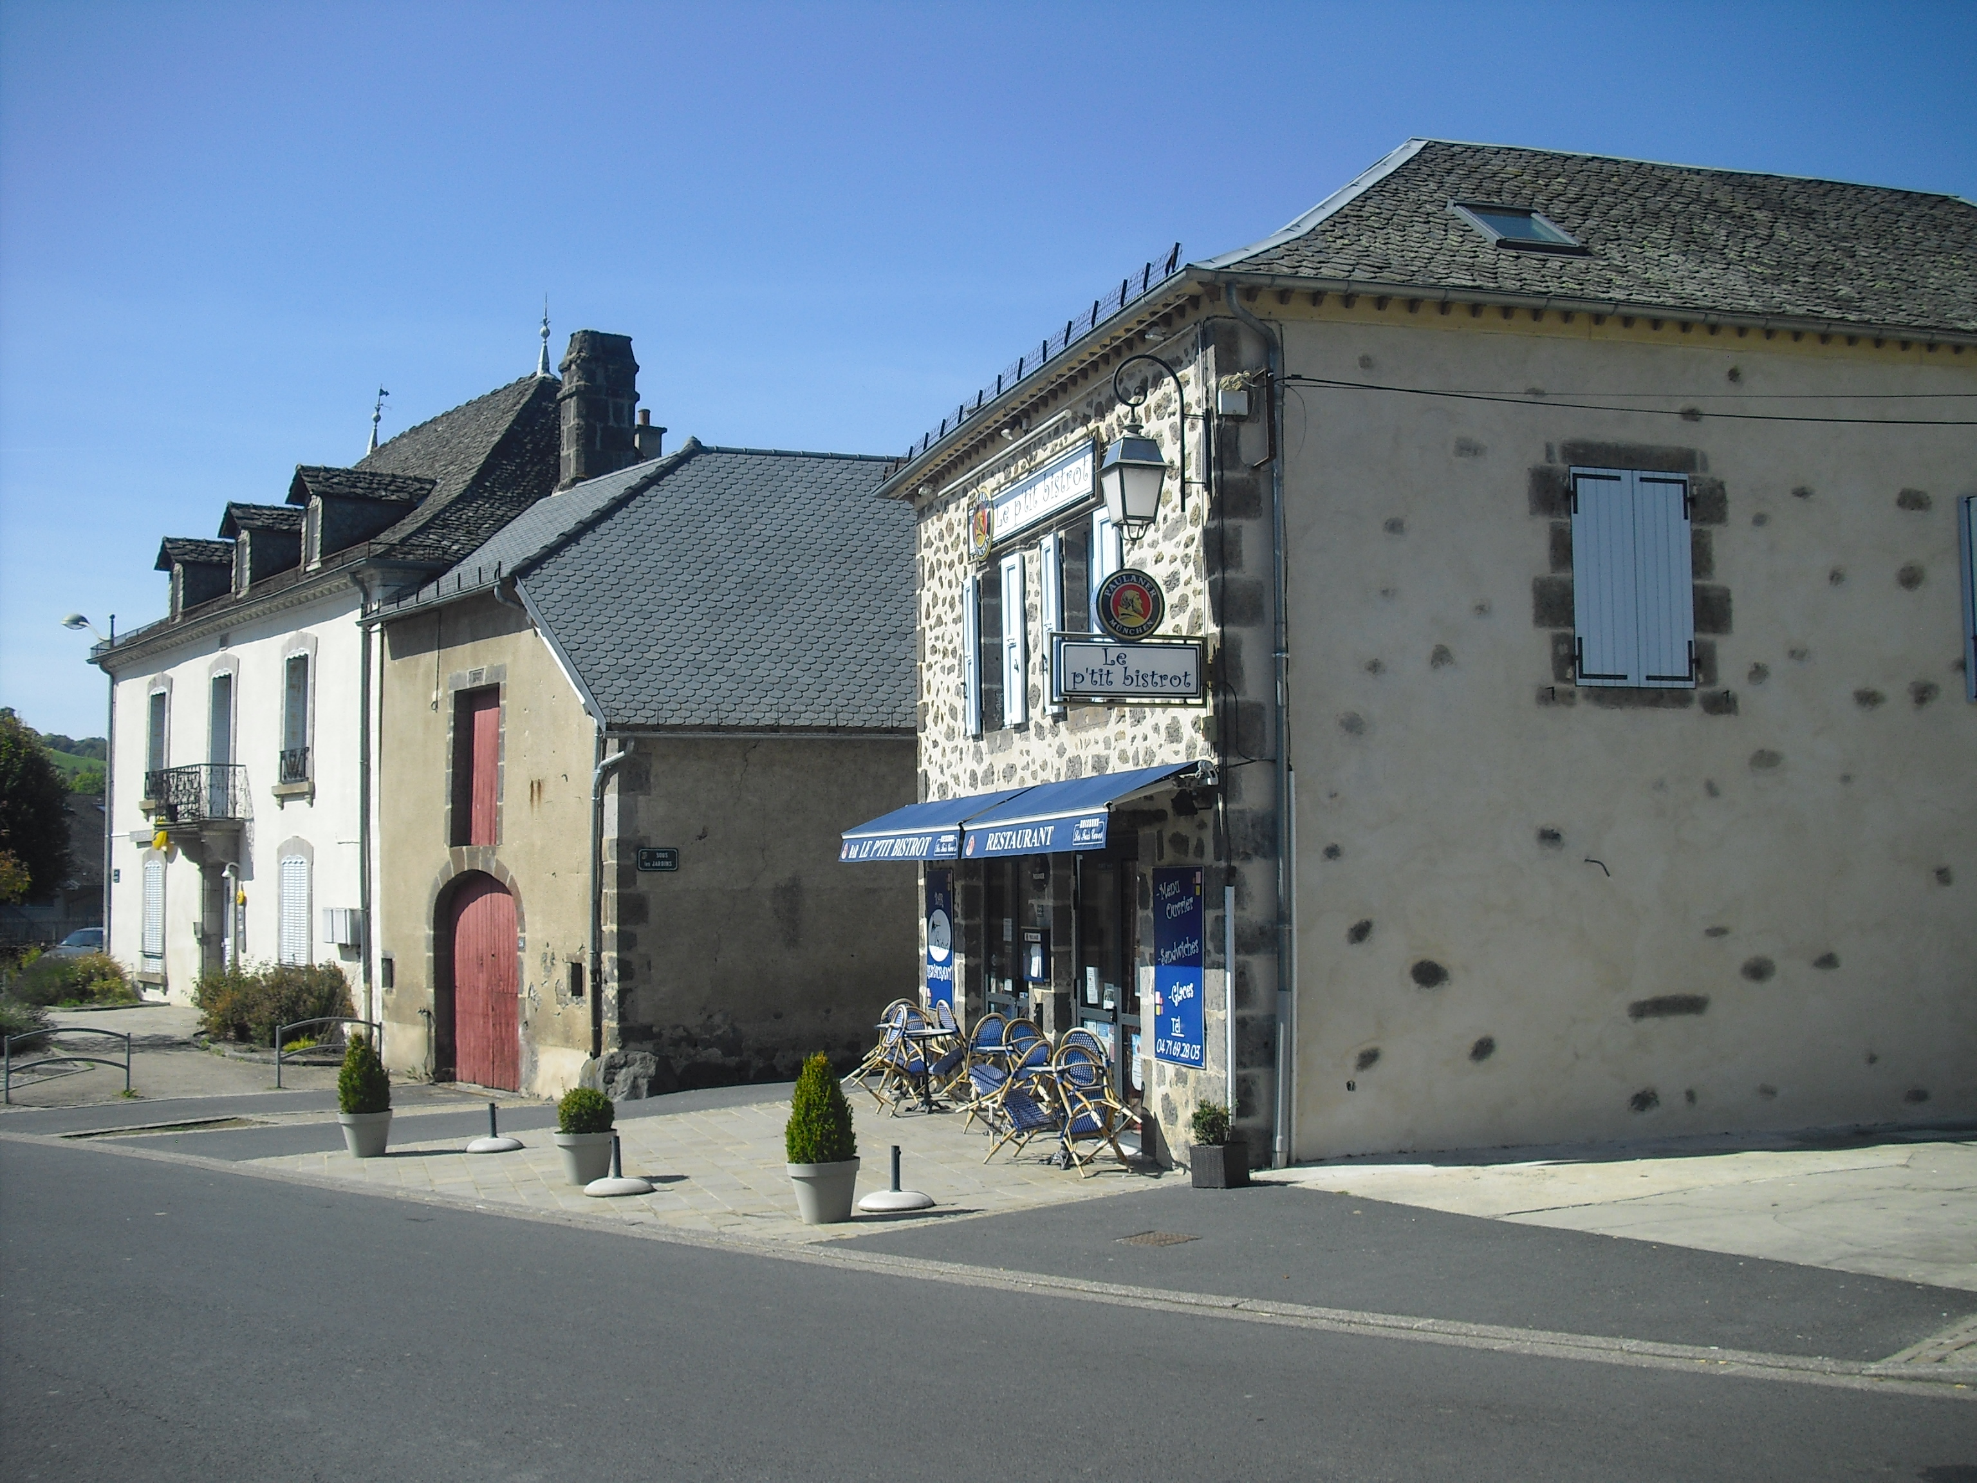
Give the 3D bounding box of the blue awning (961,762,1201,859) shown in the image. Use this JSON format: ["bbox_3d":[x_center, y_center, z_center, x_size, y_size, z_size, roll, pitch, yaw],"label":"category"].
[{"bbox_3d":[0.698,0.584,17.837,0.830,0.700,3.850,1,-4,-17],"label":"blue awning"}]

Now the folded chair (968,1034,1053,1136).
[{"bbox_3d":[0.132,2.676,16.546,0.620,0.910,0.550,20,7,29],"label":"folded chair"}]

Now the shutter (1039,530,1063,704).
[{"bbox_3d":[0.581,-1.082,19.510,0.060,1.610,0.520,1,-4,-17],"label":"shutter"}]

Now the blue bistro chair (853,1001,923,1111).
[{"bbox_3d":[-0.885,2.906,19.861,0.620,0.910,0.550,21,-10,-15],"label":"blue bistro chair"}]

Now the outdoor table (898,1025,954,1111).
[{"bbox_3d":[-0.575,3.089,20.380,0.560,0.730,0.560,0,-4,0],"label":"outdoor table"}]

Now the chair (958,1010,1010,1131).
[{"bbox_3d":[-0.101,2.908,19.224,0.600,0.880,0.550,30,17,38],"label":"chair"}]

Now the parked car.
[{"bbox_3d":[-18.833,4.819,47.788,1.750,1.500,4.200,-3,-5,38],"label":"parked car"}]

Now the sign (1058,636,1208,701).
[{"bbox_3d":[1.036,-0.516,15.896,1.200,0.510,0.130,1,-4,-17],"label":"sign"}]

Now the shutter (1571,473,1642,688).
[{"bbox_3d":[4.861,-1.296,17.097,0.560,1.730,0.060,1,-4,-17],"label":"shutter"}]

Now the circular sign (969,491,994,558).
[{"bbox_3d":[-0.074,-2.105,21.153,0.120,0.690,0.660,1,-4,-17],"label":"circular sign"}]

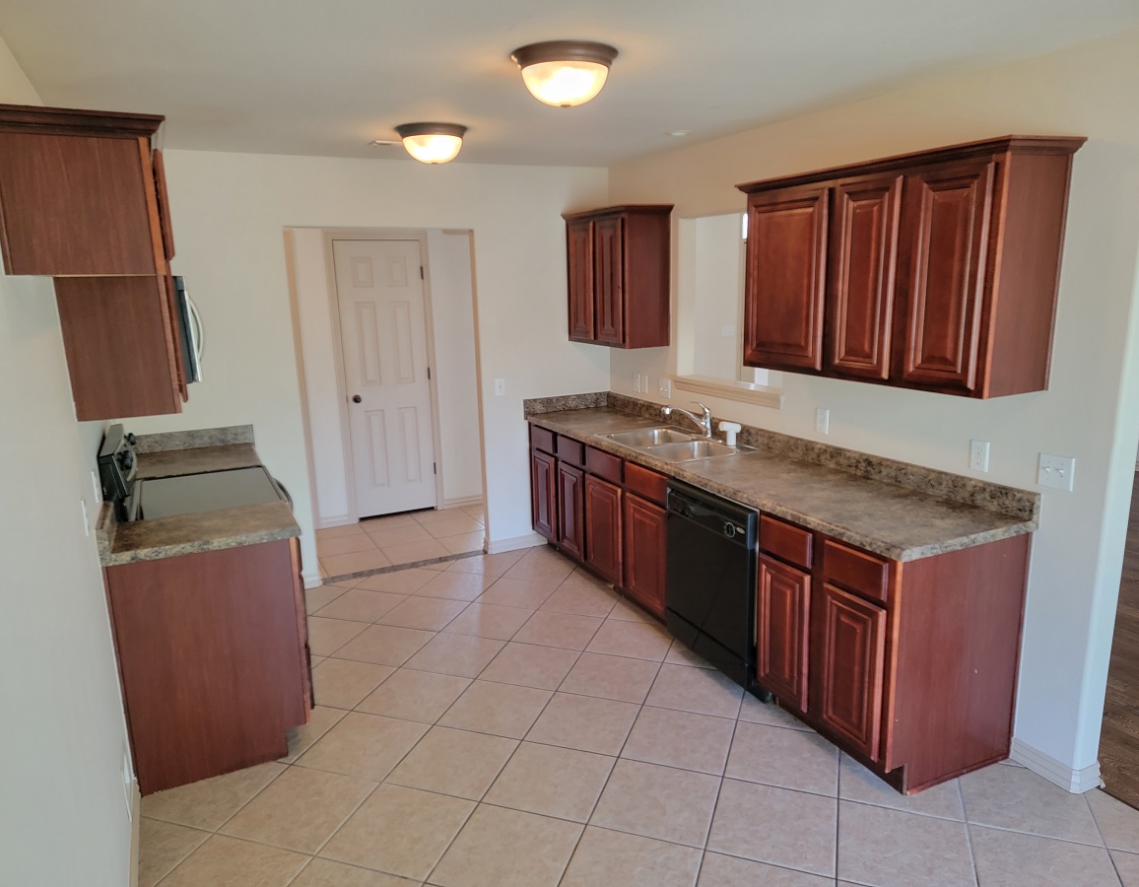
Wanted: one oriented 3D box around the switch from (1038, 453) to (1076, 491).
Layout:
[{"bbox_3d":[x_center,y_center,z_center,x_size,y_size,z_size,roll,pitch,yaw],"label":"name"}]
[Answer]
[{"bbox_3d":[1.624,0.096,2.744,0.015,0.114,0.118,-7,14,-25],"label":"switch"}]

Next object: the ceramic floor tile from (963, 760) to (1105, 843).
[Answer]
[{"bbox_3d":[1.577,1.234,2.849,0.392,0.010,0.392,3,13,19],"label":"ceramic floor tile"}]

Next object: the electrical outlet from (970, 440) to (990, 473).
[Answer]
[{"bbox_3d":[1.516,0.048,3.032,0.008,0.116,0.072,-7,14,-25],"label":"electrical outlet"}]

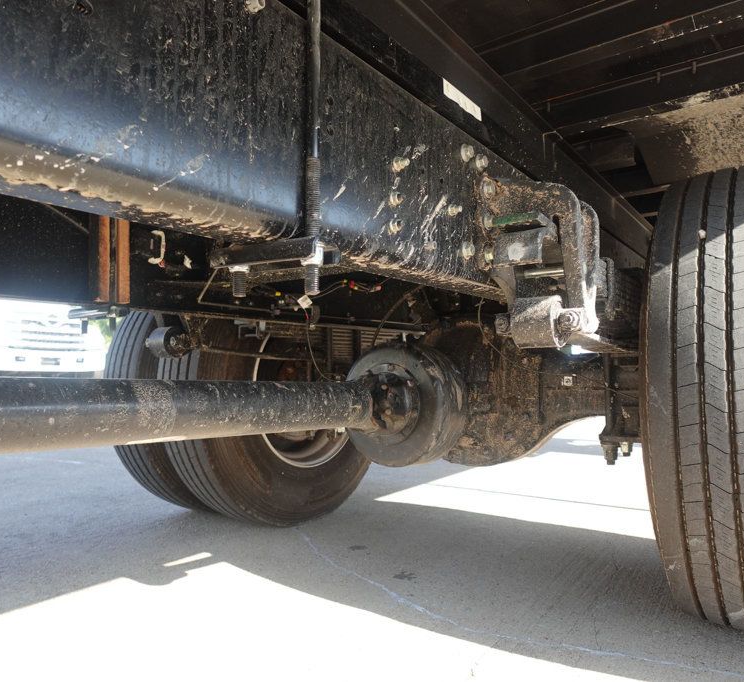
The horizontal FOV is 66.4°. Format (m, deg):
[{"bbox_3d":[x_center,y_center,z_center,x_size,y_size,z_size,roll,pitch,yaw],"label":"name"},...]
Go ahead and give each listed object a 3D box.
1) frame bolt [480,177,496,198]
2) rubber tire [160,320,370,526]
[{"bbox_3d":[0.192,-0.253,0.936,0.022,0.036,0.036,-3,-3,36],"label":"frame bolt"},{"bbox_3d":[-0.320,0.178,2.232,0.275,1.035,1.040,-3,-3,36],"label":"rubber tire"}]

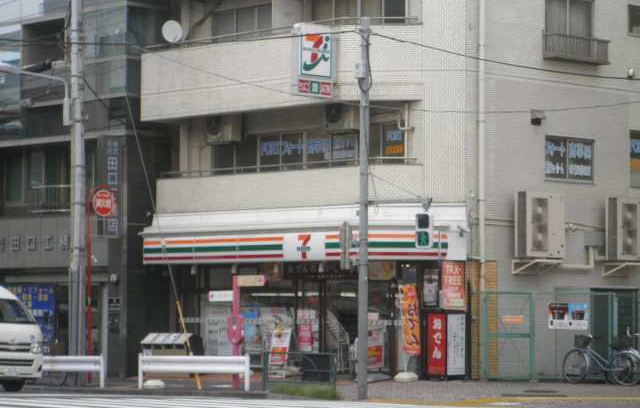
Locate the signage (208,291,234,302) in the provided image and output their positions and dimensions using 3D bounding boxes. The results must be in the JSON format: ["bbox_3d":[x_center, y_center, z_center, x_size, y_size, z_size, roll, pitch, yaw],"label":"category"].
[{"bbox_3d":[-1.960,1.844,39.796,0.800,0.219,0.060,-3,-4,44],"label":"signage"}]

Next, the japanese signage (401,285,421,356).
[{"bbox_3d":[1.907,2.429,41.700,0.430,1.500,0.100,0,-3,14],"label":"japanese signage"}]

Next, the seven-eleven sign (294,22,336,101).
[{"bbox_3d":[-0.129,-3.072,42.900,1.000,1.560,0.210,3,-4,-42],"label":"seven-eleven sign"}]

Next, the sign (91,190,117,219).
[{"bbox_3d":[-4.887,-0.016,45.200,0.570,0.570,0.070,3,-4,-42],"label":"sign"}]

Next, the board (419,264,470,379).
[{"bbox_3d":[2.572,2.383,41.200,0.971,2.413,0.200,0,-3,2],"label":"board"}]

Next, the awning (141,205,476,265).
[{"bbox_3d":[-0.594,0.689,43.146,8.279,1.149,1.992,-2,-4,40],"label":"awning"}]

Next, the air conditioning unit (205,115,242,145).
[{"bbox_3d":[-2.231,-1.747,46.400,0.310,0.620,0.860,3,-4,-42],"label":"air conditioning unit"}]

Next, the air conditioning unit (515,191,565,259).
[{"bbox_3d":[4.810,0.463,43.400,1.200,1.400,0.380,3,-4,-42],"label":"air conditioning unit"}]

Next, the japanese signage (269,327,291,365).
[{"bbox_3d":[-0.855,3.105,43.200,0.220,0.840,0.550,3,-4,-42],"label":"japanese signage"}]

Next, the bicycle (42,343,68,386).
[{"bbox_3d":[-6.430,3.699,46.794,0.560,1.060,1.750,3,-4,-42],"label":"bicycle"}]

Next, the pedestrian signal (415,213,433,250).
[{"bbox_3d":[1.874,0.484,35.800,0.330,0.630,0.130,-3,-4,42],"label":"pedestrian signal"}]

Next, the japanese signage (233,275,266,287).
[{"bbox_3d":[-1.379,1.514,39.253,0.933,0.216,0.060,-3,-4,44],"label":"japanese signage"}]

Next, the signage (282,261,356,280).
[{"bbox_3d":[0.013,1.461,43.861,2.274,0.439,0.060,-3,-4,44],"label":"signage"}]

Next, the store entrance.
[{"bbox_3d":[0.534,2.661,43.286,2.902,2.065,0.300,-2,-4,40],"label":"store entrance"}]

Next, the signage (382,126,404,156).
[{"bbox_3d":[1.574,-1.320,42.515,0.600,0.620,0.050,-3,-4,44],"label":"signage"}]

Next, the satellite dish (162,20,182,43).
[{"bbox_3d":[-3.452,-4.036,46.800,0.490,0.540,0.280,1,-15,-12],"label":"satellite dish"}]

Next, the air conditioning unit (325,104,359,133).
[{"bbox_3d":[0.467,-1.876,43.400,0.310,0.610,0.860,3,-4,-42],"label":"air conditioning unit"}]

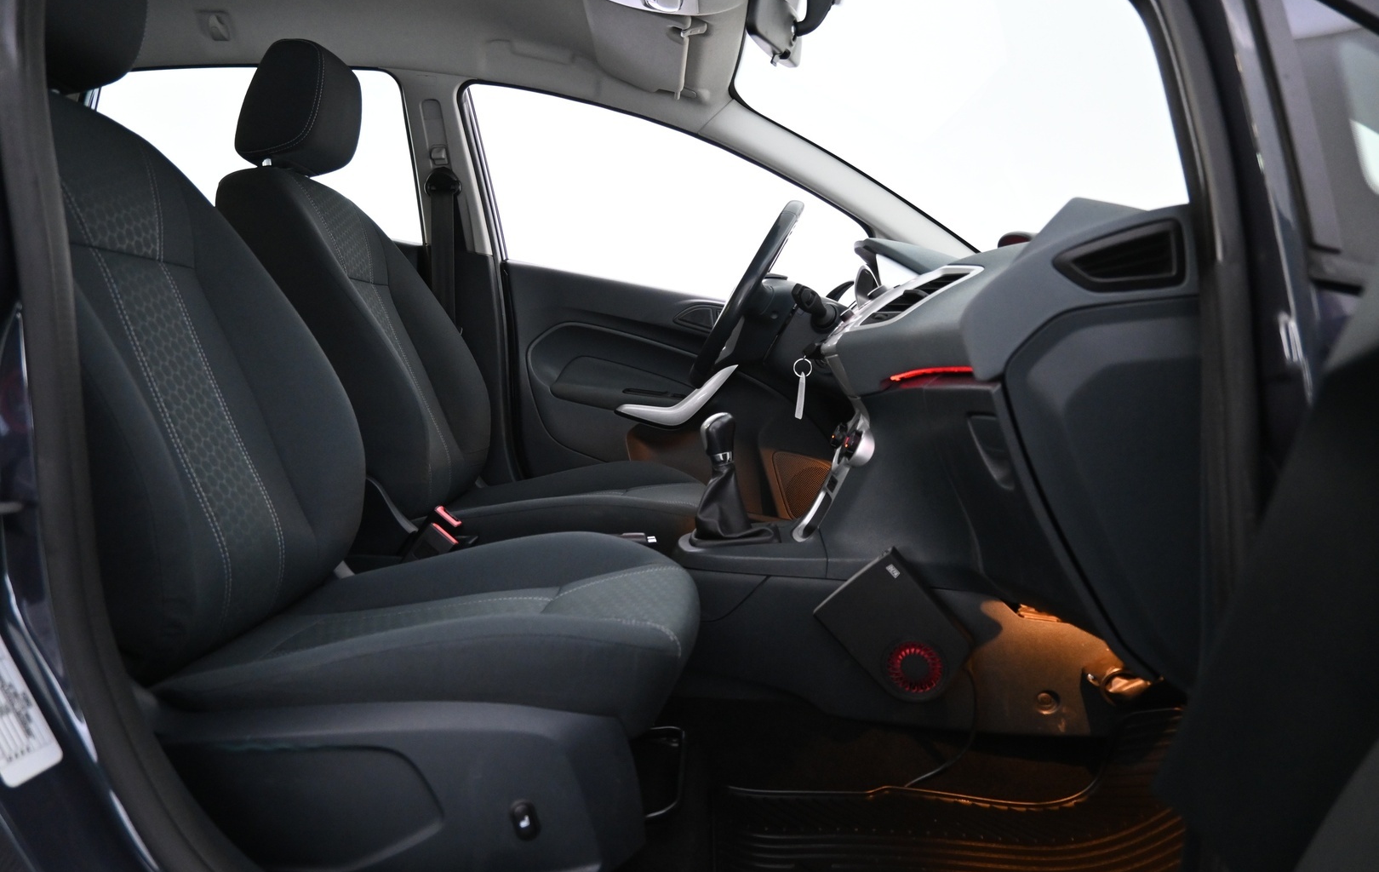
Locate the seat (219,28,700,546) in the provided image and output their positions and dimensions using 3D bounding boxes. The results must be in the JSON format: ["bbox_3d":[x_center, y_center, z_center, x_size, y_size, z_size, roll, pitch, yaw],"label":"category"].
[{"bbox_3d":[-0.369,-0.238,1.678,0.780,0.930,0.520,0,7,1],"label":"seat"}]

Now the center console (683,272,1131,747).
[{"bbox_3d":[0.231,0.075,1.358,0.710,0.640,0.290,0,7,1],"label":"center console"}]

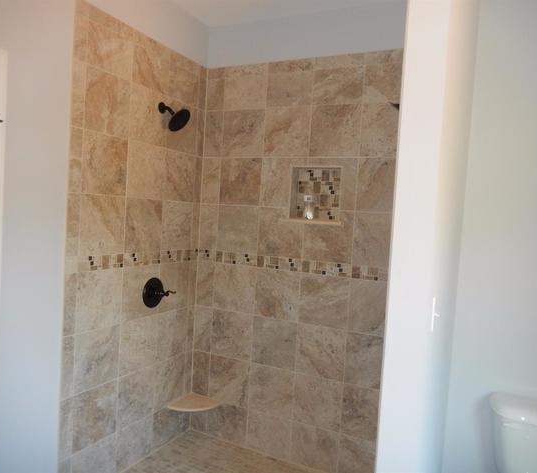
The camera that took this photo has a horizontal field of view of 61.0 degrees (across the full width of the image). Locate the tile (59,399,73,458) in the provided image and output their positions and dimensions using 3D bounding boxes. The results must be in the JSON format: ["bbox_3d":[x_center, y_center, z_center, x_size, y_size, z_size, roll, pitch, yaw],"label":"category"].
[{"bbox_3d":[-0.990,0.929,2.218,0.011,0.295,0.067,5,3,27],"label":"tile"}]

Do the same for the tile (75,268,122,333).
[{"bbox_3d":[-0.866,0.325,2.345,0.010,0.302,0.302,5,3,26],"label":"tile"}]

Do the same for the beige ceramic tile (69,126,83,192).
[{"bbox_3d":[-0.912,-0.361,2.155,0.010,0.302,0.084,5,3,27],"label":"beige ceramic tile"}]

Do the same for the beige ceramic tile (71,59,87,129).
[{"bbox_3d":[-0.894,-0.666,2.141,0.010,0.302,0.084,5,3,27],"label":"beige ceramic tile"}]

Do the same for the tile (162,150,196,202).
[{"bbox_3d":[-0.553,-0.371,2.869,0.010,0.302,0.302,5,3,26],"label":"tile"}]

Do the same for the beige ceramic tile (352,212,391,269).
[{"bbox_3d":[0.626,0.020,2.544,0.302,0.302,0.010,5,3,26],"label":"beige ceramic tile"}]

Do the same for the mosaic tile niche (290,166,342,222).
[{"bbox_3d":[0.299,-0.253,2.754,0.323,0.326,0.092,5,3,26],"label":"mosaic tile niche"}]

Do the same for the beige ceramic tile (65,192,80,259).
[{"bbox_3d":[-0.928,-0.057,2.159,0.010,0.302,0.072,5,3,26],"label":"beige ceramic tile"}]

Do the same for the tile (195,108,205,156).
[{"bbox_3d":[-0.457,-0.682,3.040,0.012,0.304,0.075,4,2,26],"label":"tile"}]

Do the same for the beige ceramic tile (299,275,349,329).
[{"bbox_3d":[0.329,0.386,2.690,0.302,0.302,0.010,5,3,27],"label":"beige ceramic tile"}]

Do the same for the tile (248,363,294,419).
[{"bbox_3d":[0.021,0.962,2.852,0.306,0.295,0.011,5,3,27],"label":"tile"}]

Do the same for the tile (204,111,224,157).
[{"bbox_3d":[-0.361,-0.675,3.021,0.146,0.302,0.010,5,3,27],"label":"tile"}]

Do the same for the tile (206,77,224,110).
[{"bbox_3d":[-0.343,-0.928,3.015,0.130,0.202,0.011,5,3,27],"label":"tile"}]

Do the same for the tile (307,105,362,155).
[{"bbox_3d":[0.389,-0.613,2.654,0.302,0.302,0.010,5,3,26],"label":"tile"}]

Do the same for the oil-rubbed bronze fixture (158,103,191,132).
[{"bbox_3d":[-0.540,-0.691,2.621,0.188,0.172,0.152,5,3,27],"label":"oil-rubbed bronze fixture"}]

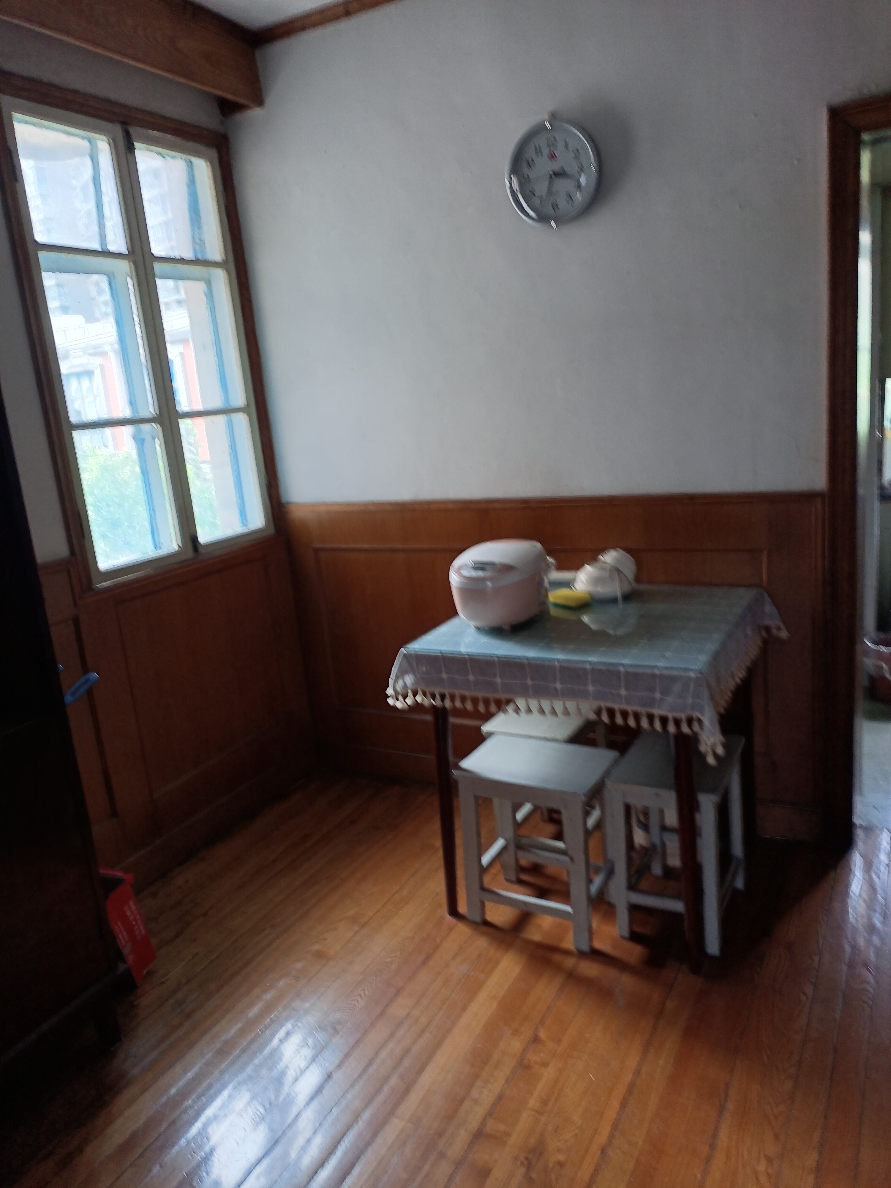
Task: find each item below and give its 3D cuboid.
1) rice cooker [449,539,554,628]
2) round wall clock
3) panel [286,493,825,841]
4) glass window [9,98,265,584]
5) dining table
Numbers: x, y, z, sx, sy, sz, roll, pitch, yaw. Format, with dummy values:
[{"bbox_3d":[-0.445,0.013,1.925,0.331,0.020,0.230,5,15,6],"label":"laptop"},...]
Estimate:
[{"bbox_3d":[0.160,-0.030,2.575,0.240,0.207,0.270,7,18,42],"label":"rice cooker"},{"bbox_3d":[0.310,-1.204,2.657,0.297,0.300,0.045,2,15,29],"label":"round wall clock"},{"bbox_3d":[0.273,0.209,3.118,1.867,1.069,0.040,2,15,29],"label":"panel"},{"bbox_3d":[-0.887,-0.747,2.886,0.060,1.308,0.831,2,15,29],"label":"glass window"},{"bbox_3d":[0.442,0.450,2.619,0.808,0.798,0.786,2,15,29],"label":"dining table"}]

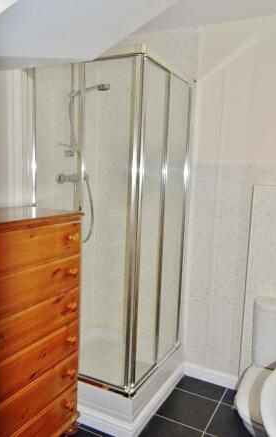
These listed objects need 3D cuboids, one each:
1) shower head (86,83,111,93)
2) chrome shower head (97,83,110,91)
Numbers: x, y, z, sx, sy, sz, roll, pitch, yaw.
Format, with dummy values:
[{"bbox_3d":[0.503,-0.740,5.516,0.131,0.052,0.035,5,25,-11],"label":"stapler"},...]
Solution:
[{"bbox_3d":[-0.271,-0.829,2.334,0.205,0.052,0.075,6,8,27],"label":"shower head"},{"bbox_3d":[-0.220,-0.824,2.308,0.085,0.040,0.075,6,8,27],"label":"chrome shower head"}]

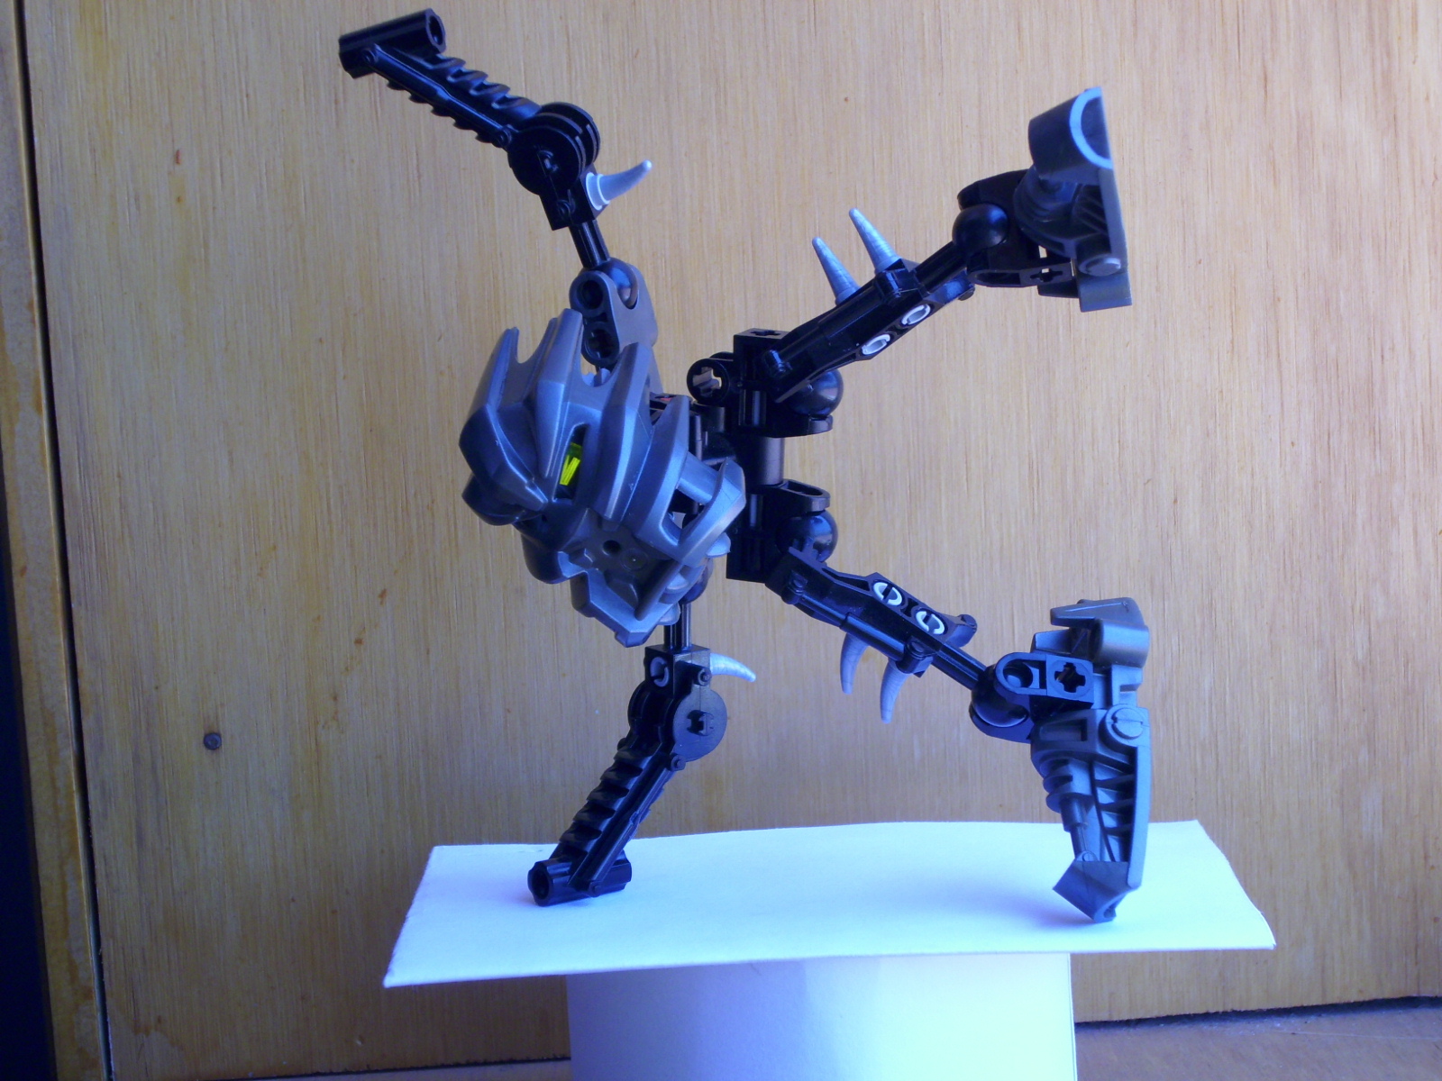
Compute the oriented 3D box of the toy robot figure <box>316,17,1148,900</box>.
[{"bbox_3d":[0.004,-0.013,0.522,0.130,0.150,0.085,-3,7,0],"label":"toy robot figure"}]

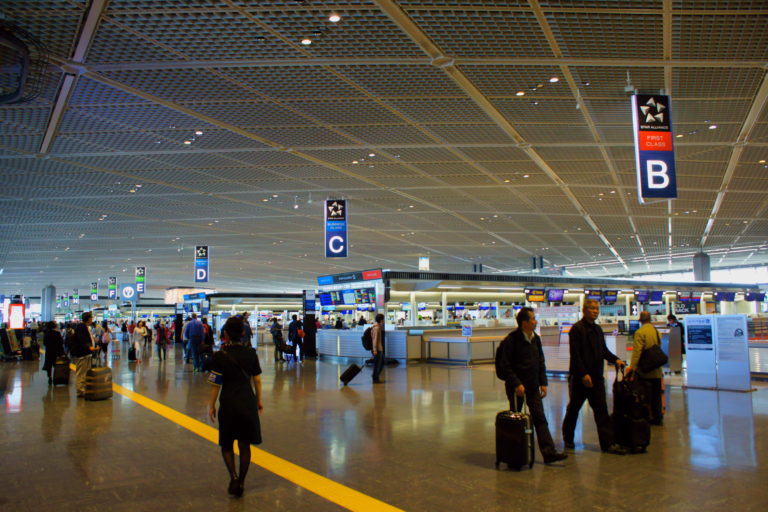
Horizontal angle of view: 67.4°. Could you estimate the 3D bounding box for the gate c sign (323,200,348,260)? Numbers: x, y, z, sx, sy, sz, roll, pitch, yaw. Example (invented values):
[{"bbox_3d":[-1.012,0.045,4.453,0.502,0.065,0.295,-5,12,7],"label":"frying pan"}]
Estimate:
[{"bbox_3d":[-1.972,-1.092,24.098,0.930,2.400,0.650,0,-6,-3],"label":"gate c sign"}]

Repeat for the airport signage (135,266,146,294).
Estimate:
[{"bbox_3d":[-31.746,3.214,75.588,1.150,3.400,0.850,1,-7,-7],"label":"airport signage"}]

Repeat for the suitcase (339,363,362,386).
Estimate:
[{"bbox_3d":[-0.792,2.830,13.733,0.520,0.230,0.340,-45,0,-3],"label":"suitcase"}]

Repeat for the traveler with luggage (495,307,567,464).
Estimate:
[{"bbox_3d":[1.648,1.428,6.480,0.660,1.700,0.580,-6,-8,38],"label":"traveler with luggage"}]

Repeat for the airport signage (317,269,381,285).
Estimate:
[{"bbox_3d":[-1.434,0.903,23.267,0.180,0.400,4.940,-8,-1,-35],"label":"airport signage"}]

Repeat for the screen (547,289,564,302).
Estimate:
[{"bbox_3d":[8.131,1.887,27.307,1.080,0.600,0.130,3,0,-35],"label":"screen"}]

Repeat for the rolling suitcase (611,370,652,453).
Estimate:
[{"bbox_3d":[3.084,1.881,7.182,0.370,0.980,0.280,1,-7,-6],"label":"rolling suitcase"}]

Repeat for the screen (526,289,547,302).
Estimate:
[{"bbox_3d":[7.628,1.996,28.962,1.220,0.620,0.150,4,-8,-32],"label":"screen"}]

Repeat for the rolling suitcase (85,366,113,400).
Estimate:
[{"bbox_3d":[-5.740,2.555,11.583,0.420,0.640,0.280,0,-7,-3],"label":"rolling suitcase"}]

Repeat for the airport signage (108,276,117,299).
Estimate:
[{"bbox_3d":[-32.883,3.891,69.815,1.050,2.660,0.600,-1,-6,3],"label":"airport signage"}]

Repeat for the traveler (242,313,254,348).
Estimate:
[{"bbox_3d":[-4.115,2.634,17.300,0.380,1.790,0.500,-2,-6,12],"label":"traveler"}]

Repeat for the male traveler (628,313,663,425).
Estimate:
[{"bbox_3d":[3.863,1.642,8.588,0.470,1.620,0.350,1,-6,-17],"label":"male traveler"}]

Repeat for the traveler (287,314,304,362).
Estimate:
[{"bbox_3d":[-3.326,3.091,21.663,0.450,1.730,0.500,3,-7,-30],"label":"traveler"}]

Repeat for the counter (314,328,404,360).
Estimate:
[{"bbox_3d":[-0.751,3.344,21.501,4.100,1.120,0.900,-6,-8,42],"label":"counter"}]

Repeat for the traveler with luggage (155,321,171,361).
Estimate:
[{"bbox_3d":[-9.000,3.429,23.459,0.560,1.600,0.400,1,-6,-17],"label":"traveler with luggage"}]

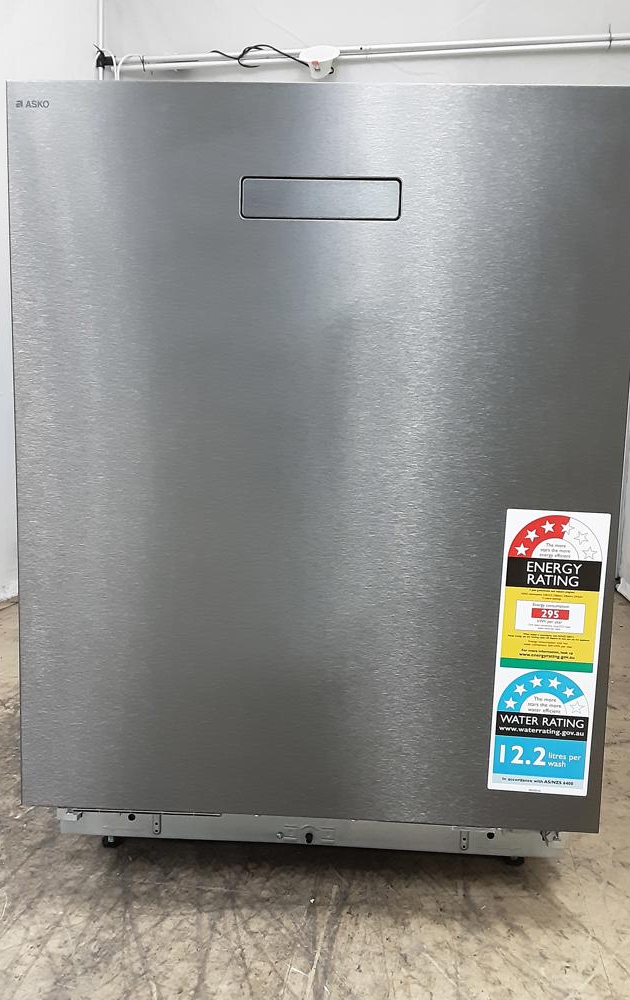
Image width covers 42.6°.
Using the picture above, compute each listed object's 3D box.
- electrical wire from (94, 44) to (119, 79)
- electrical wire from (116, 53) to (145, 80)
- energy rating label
[{"bbox_3d":[-0.642,-1.348,2.490,0.075,0.110,0.040,3,7,10],"label":"electrical wire"},{"bbox_3d":[-0.561,-1.315,2.460,0.087,0.090,0.030,3,7,10],"label":"electrical wire"},{"bbox_3d":[0.231,0.154,0.800,0.100,0.288,0.004,3,7,2],"label":"energy rating label"}]

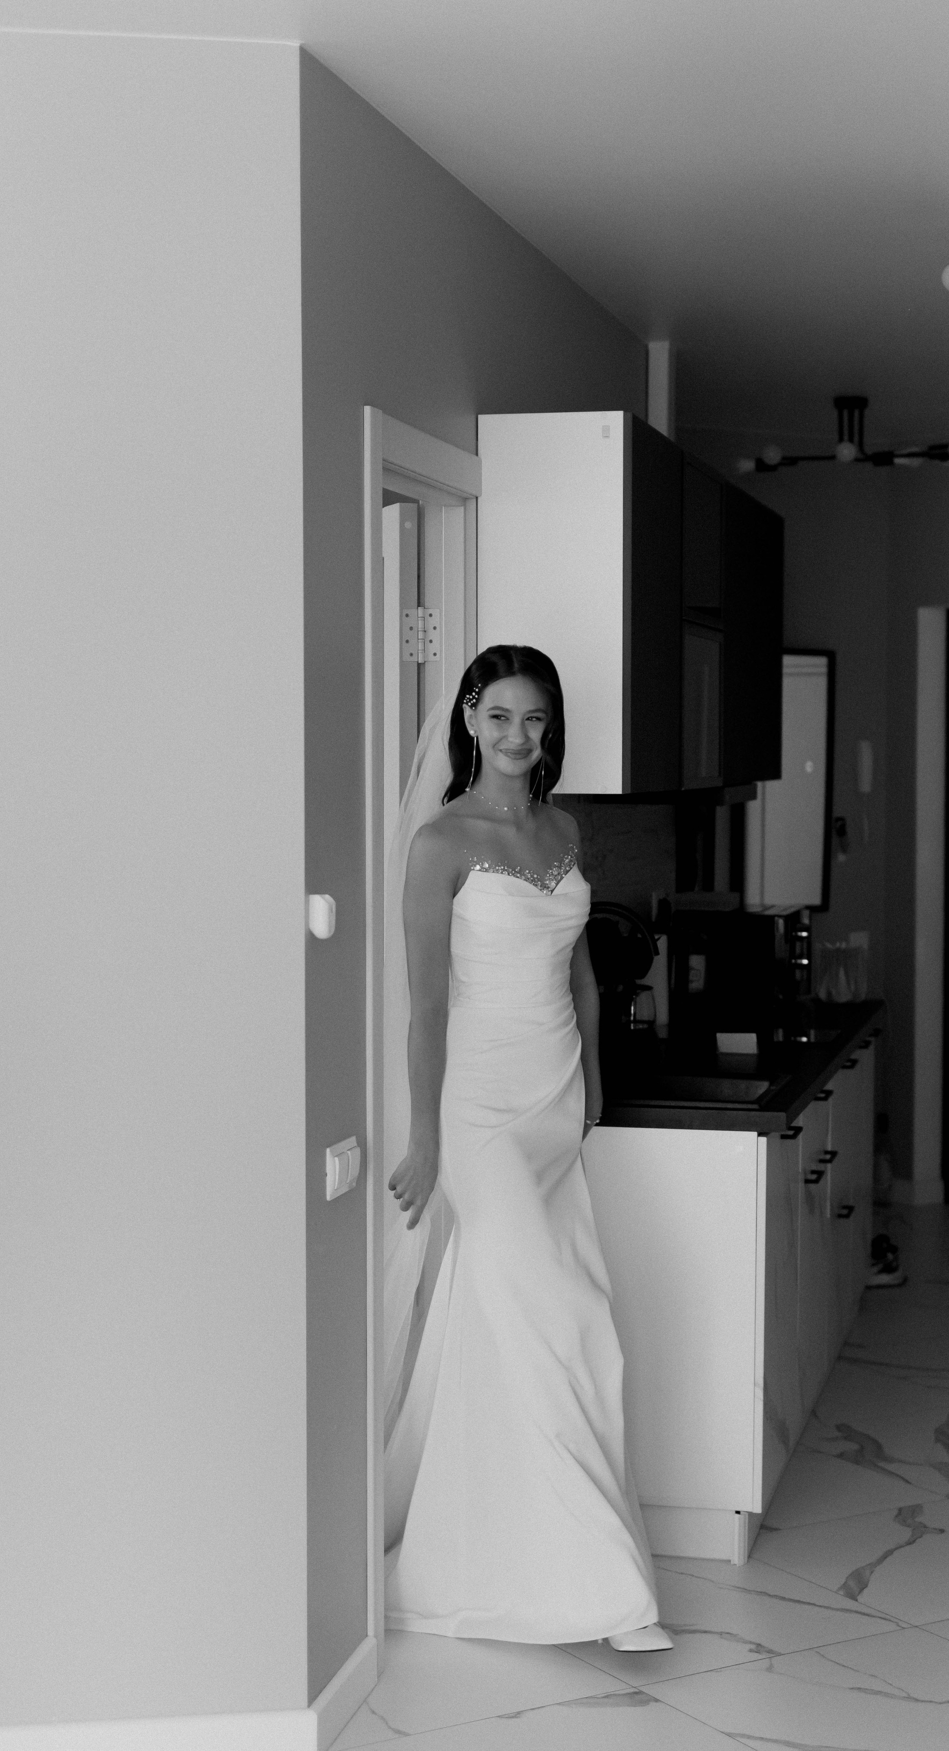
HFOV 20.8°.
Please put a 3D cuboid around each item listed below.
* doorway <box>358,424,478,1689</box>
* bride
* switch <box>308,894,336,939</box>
[{"bbox_3d":[-0.137,0.274,4.581,0.130,2.095,0.775,1,3,14],"label":"doorway"},{"bbox_3d":[0.075,0.458,4.573,0.530,1.725,0.500,-2,4,-33],"label":"bride"},{"bbox_3d":[-0.230,0.062,3.937,0.034,0.068,0.046,1,3,14],"label":"switch"}]

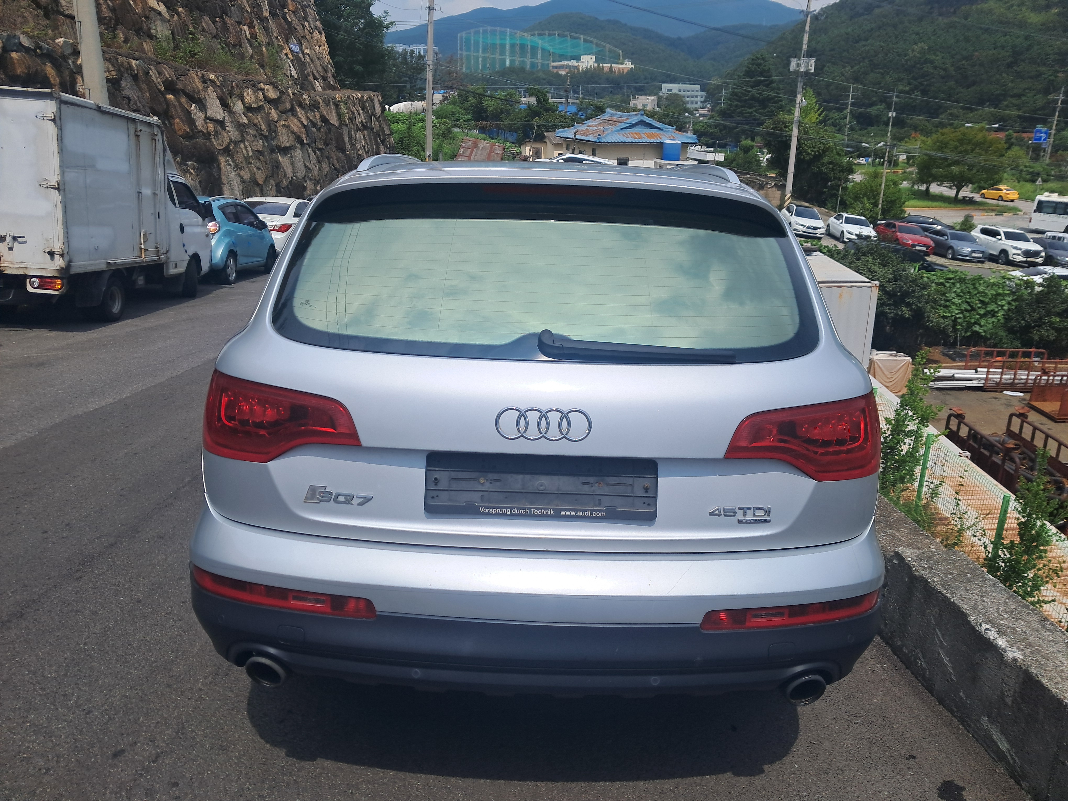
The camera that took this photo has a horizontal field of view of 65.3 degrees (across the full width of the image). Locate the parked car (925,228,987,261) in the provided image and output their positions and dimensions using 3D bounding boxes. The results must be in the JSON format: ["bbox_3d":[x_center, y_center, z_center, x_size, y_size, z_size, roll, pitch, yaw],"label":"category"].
[{"bbox_3d":[24.007,-9.059,47.689,1.870,1.460,4.900,2,20,-6],"label":"parked car"}]

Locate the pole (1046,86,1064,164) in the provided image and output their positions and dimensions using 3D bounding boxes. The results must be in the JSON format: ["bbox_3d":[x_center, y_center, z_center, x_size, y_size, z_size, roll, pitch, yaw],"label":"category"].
[{"bbox_3d":[76.985,-40.426,122.979,0.360,12.500,0.360,1,17,0],"label":"pole"}]

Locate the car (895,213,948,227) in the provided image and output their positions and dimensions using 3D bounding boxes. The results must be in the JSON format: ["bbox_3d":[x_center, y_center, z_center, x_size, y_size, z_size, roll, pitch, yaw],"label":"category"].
[{"bbox_3d":[24.573,-11.114,53.508,4.850,1.460,1.850,3,19,-1],"label":"car"}]

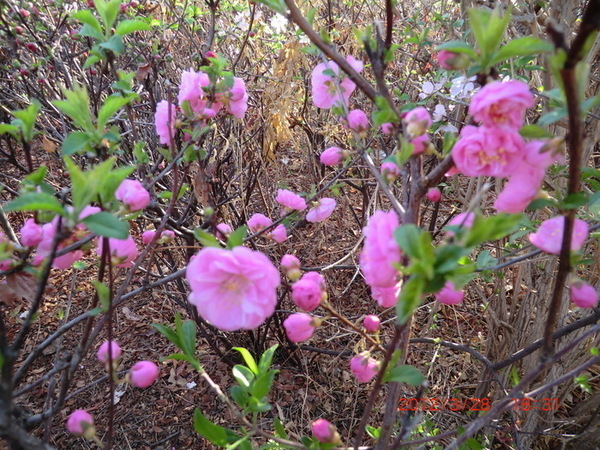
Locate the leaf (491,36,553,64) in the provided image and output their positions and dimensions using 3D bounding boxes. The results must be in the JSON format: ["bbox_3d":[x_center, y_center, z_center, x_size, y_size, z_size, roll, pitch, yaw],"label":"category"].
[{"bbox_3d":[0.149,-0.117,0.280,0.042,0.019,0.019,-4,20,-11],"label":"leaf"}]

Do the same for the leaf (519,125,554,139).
[{"bbox_3d":[0.176,-0.070,0.310,0.026,0.006,0.014,-3,27,-6],"label":"leaf"}]

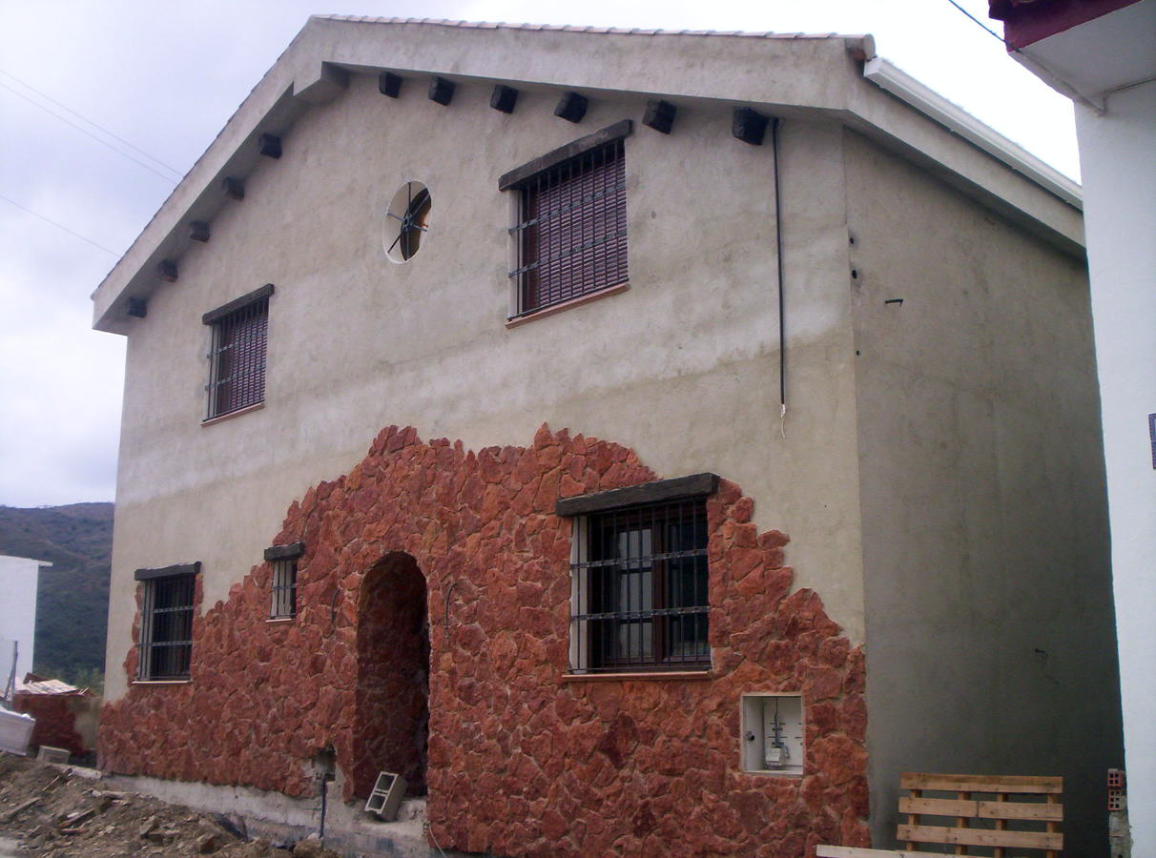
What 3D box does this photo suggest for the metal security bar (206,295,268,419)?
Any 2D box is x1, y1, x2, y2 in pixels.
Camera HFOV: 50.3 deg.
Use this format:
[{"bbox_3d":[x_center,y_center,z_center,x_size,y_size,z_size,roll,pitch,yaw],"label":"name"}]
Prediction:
[{"bbox_3d":[-3.798,-0.748,14.168,0.080,1.165,1.361,11,-17,-42],"label":"metal security bar"}]

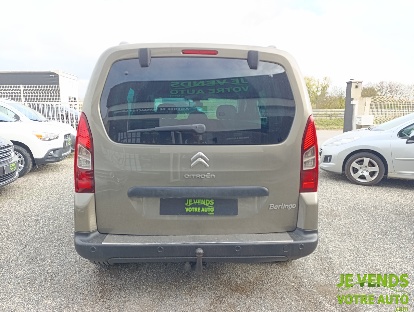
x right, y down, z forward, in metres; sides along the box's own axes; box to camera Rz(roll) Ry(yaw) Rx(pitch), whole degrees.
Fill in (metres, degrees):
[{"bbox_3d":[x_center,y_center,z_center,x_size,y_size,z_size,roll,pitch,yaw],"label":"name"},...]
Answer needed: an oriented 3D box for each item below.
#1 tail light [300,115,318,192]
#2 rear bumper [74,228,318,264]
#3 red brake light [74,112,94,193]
[{"bbox_3d":[0.730,-0.014,1.954,0.165,0.555,0.190,0,8,-2],"label":"tail light"},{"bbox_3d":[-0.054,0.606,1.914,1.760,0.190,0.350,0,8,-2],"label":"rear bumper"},{"bbox_3d":[-0.837,-0.019,1.894,0.165,0.555,0.190,0,8,-2],"label":"red brake light"}]

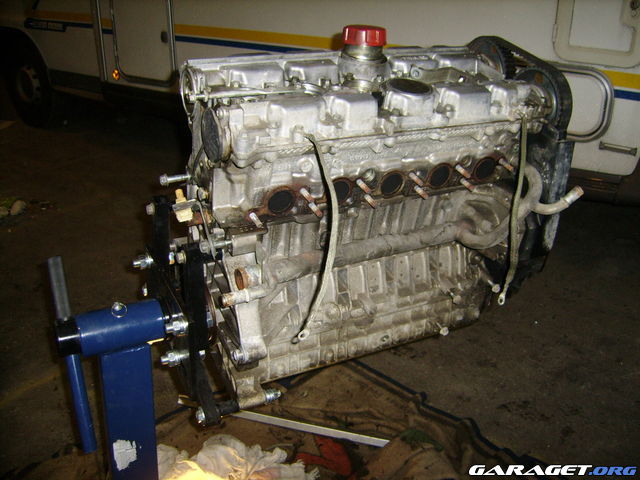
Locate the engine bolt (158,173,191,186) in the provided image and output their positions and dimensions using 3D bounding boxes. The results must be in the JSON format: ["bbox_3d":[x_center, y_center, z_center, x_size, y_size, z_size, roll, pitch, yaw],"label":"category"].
[{"bbox_3d":[-0.209,-0.088,0.935,0.049,0.016,0.016,-12,43,-29],"label":"engine bolt"}]

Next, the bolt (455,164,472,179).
[{"bbox_3d":[0.217,-0.103,0.978,0.009,0.009,0.027,-12,43,-29],"label":"bolt"}]

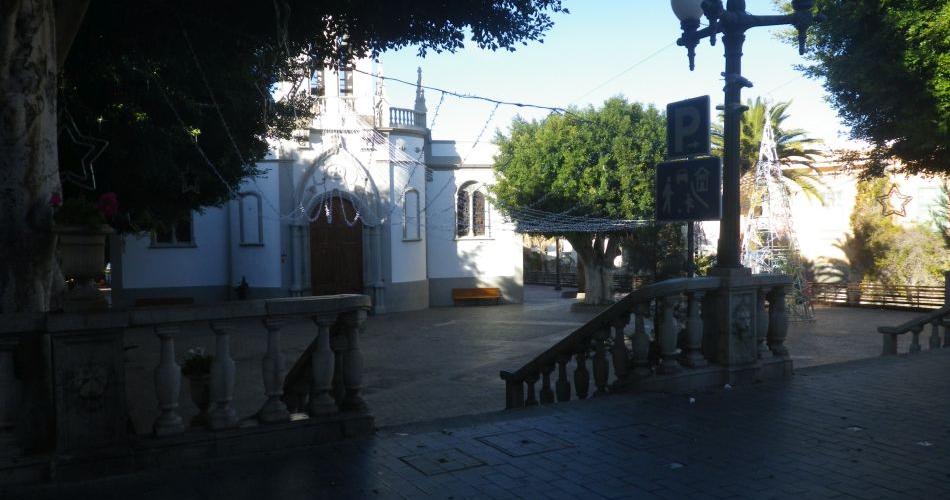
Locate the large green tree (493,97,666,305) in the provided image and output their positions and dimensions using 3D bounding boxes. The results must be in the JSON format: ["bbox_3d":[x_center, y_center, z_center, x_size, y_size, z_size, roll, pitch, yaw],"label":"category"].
[{"bbox_3d":[4.182,-1.645,25.113,6.900,7.499,6.700,-1,3,0],"label":"large green tree"}]

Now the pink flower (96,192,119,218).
[{"bbox_3d":[-2.397,-0.297,4.600,0.145,0.165,0.145,-2,3,-26],"label":"pink flower"}]

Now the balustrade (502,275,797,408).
[{"bbox_3d":[1.712,1.170,7.727,2.049,1.900,2.531,-2,3,-26],"label":"balustrade"}]

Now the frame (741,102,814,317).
[{"bbox_3d":[9.408,-1.294,22.433,2.850,6.672,2.850,-2,3,-26],"label":"frame"}]

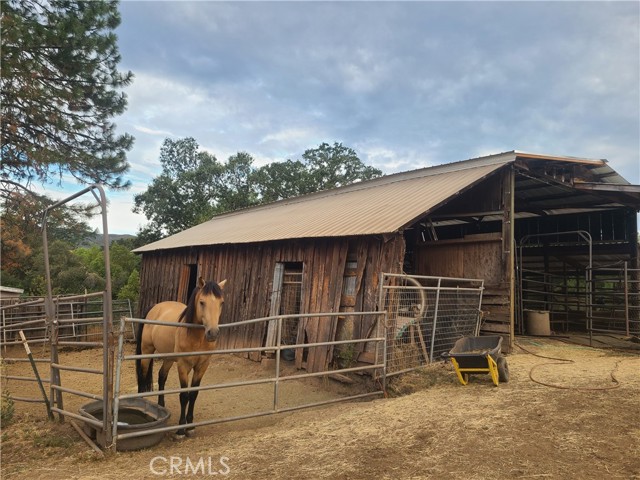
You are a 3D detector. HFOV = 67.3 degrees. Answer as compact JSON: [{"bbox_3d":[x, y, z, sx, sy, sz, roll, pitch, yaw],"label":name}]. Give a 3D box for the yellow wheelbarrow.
[{"bbox_3d":[2.576,1.976,7.686,0.700,0.690,1.320,-1,-3,27],"label":"yellow wheelbarrow"}]

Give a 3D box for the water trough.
[{"bbox_3d":[-2.223,2.101,5.500,1.304,0.280,0.752,-3,-4,45],"label":"water trough"}]

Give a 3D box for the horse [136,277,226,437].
[{"bbox_3d":[-1.791,1.356,5.904,0.620,1.800,2.080,2,-3,-32],"label":"horse"}]

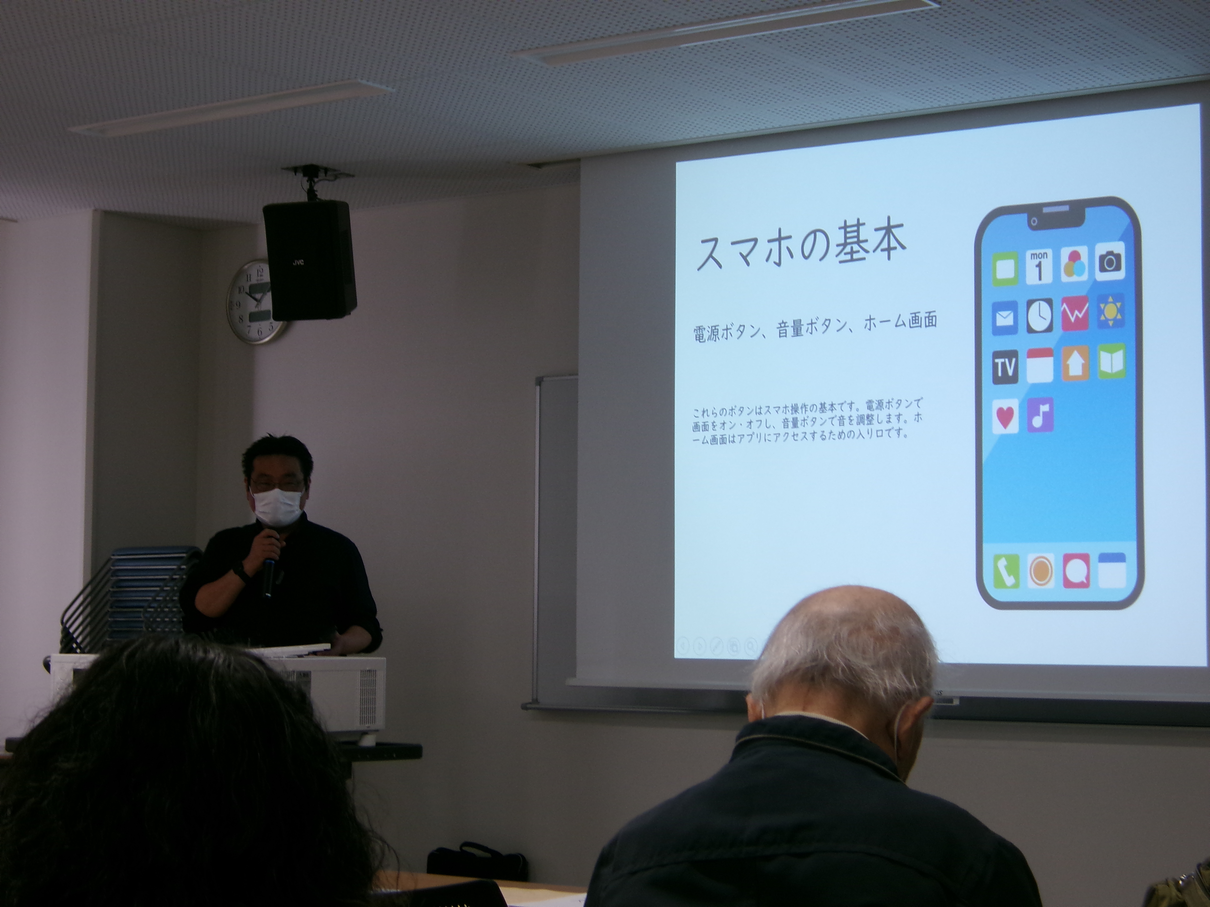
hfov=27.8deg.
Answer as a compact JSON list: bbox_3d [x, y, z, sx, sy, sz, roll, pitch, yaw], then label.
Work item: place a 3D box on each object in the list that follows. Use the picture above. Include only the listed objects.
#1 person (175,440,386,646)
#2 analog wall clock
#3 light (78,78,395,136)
[{"bbox_3d":[-0.912,0.808,6.890,0.570,1.720,0.400,1,-4,-5],"label":"person"},{"bbox_3d":[-1.378,-0.605,9.757,0.345,0.345,0.050,-2,-5,35],"label":"analog wall clock"},{"bbox_3d":[-1.191,-1.106,7.678,1.265,0.070,0.175,-2,-5,36],"label":"light"}]

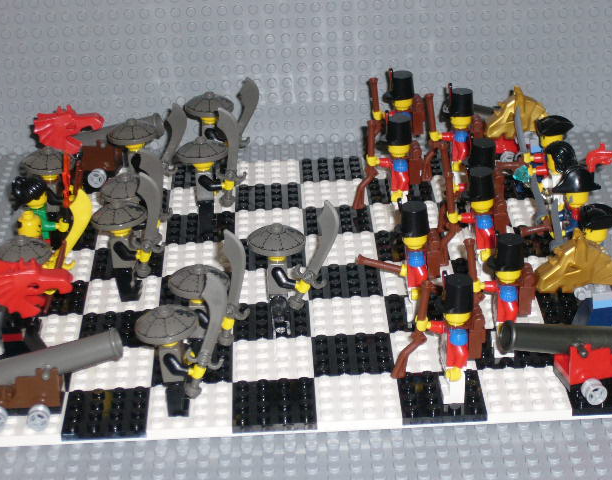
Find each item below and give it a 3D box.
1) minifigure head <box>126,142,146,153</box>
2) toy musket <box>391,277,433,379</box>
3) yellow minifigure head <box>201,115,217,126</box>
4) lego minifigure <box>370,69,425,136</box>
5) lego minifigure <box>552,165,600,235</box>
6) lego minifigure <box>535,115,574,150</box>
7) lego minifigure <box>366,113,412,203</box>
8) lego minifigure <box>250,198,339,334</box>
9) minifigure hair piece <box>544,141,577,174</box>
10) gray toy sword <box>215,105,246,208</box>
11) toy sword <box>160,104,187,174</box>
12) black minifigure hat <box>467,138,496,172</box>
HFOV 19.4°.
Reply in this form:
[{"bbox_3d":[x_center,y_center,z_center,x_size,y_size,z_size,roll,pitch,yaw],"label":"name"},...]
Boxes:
[{"bbox_3d":[-0.080,-0.047,0.847,0.010,0.009,0.010,-3,26,0],"label":"minifigure head"},{"bbox_3d":[0.041,0.035,0.688,0.011,0.044,0.004,5,25,-4],"label":"toy musket"},{"bbox_3d":[-0.047,-0.063,0.876,0.010,0.009,0.010,-3,26,0],"label":"yellow minifigure head"},{"bbox_3d":[0.043,-0.060,0.878,0.031,0.051,0.023,-3,26,0],"label":"lego minifigure"},{"bbox_3d":[0.116,-0.009,0.768,0.021,0.049,0.023,-3,26,0],"label":"lego minifigure"},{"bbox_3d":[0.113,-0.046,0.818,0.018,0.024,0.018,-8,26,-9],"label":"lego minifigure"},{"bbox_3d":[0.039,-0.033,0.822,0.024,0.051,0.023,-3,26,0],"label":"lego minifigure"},{"bbox_3d":[-0.005,0.008,0.734,0.037,0.059,0.024,-3,26,0],"label":"lego minifigure"},{"bbox_3d":[0.112,-0.037,0.793,0.015,0.014,0.013,-3,26,0],"label":"minifigure hair piece"},{"bbox_3d":[-0.035,-0.037,0.808,0.015,0.048,0.005,-3,26,0],"label":"gray toy sword"},{"bbox_3d":[-0.063,-0.045,0.838,0.013,0.044,0.005,4,25,-4],"label":"toy sword"},{"bbox_3d":[0.077,-0.037,0.786,0.014,0.015,0.012,-3,26,0],"label":"black minifigure hat"}]

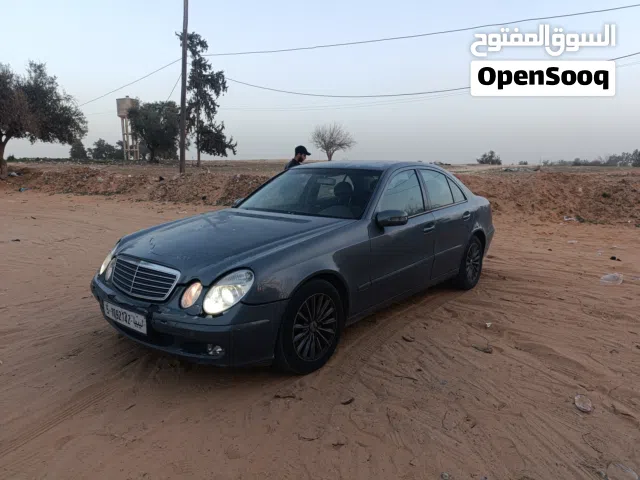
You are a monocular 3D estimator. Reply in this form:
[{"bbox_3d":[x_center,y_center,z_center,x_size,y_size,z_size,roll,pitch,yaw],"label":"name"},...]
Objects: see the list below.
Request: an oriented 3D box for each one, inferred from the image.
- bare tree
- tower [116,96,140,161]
[{"bbox_3d":[1.333,-9.631,42.000,4.450,3.800,4.300,1,10,2],"label":"bare tree"},{"bbox_3d":[-35.129,-20.491,78.000,4.300,11.490,4.300,-4,11,-24],"label":"tower"}]

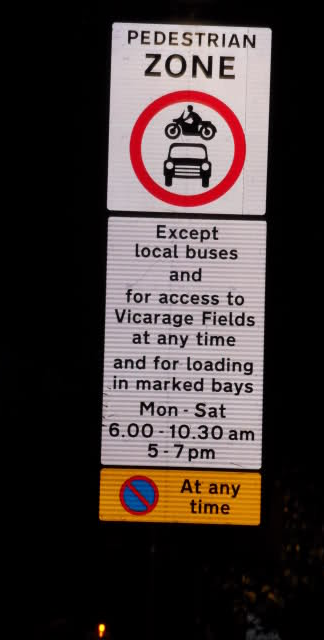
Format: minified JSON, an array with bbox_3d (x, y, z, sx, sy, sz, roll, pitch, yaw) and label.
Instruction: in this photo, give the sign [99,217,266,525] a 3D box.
[{"bbox_3d":[0.109,0.256,18.403,0.796,1.516,0.040,2,-5,-2],"label":"sign"}]

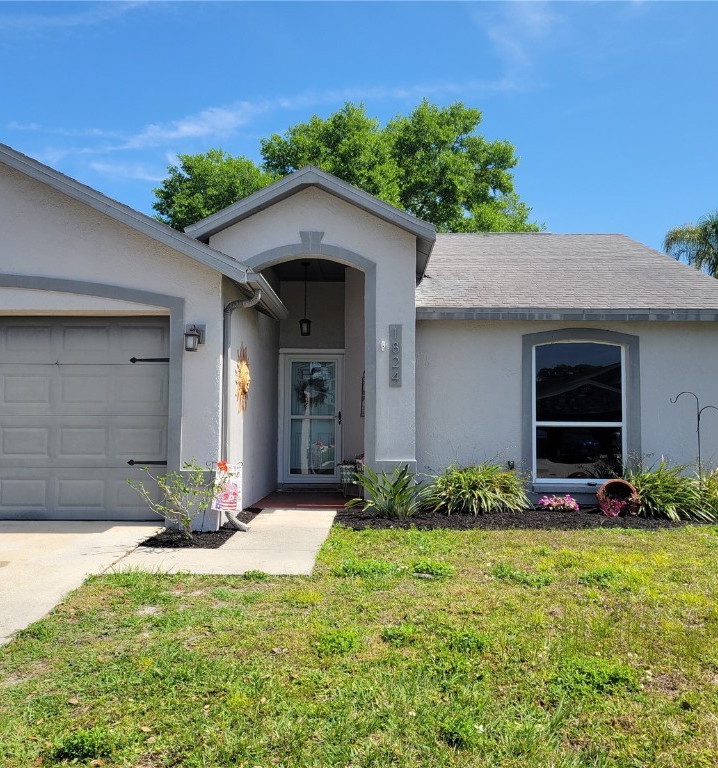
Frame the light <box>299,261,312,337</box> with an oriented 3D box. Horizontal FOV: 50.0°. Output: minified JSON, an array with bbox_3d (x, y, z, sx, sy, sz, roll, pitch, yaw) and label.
[{"bbox_3d":[-0.751,-1.194,10.903,0.177,1.074,0.170,0,-3,1],"label":"light"}]

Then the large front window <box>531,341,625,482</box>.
[{"bbox_3d":[2.869,0.342,10.060,1.195,1.838,0.100,0,-3,1],"label":"large front window"}]

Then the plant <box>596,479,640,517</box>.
[{"bbox_3d":[3.100,1.375,9.343,0.512,0.445,0.480,0,-3,1],"label":"plant"}]

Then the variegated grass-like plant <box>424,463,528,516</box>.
[{"bbox_3d":[1.385,1.269,9.423,1.231,0.636,1.000,0,-3,1],"label":"variegated grass-like plant"}]

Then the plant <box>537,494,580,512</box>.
[{"bbox_3d":[2.438,1.466,9.497,0.511,0.218,0.340,0,-3,1],"label":"plant"}]

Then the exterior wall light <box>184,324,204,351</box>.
[{"bbox_3d":[-1.618,-0.450,7.554,0.160,0.270,0.220,0,-3,1],"label":"exterior wall light"}]

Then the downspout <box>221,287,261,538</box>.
[{"bbox_3d":[-1.180,0.243,7.676,0.387,2.435,0.200,0,-3,1],"label":"downspout"}]

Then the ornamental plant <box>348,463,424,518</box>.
[{"bbox_3d":[0.304,1.227,8.989,0.908,0.637,0.850,0,-3,1],"label":"ornamental plant"}]

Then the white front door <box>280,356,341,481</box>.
[{"bbox_3d":[-0.732,0.534,12.001,0.935,1.991,0.080,0,-3,1],"label":"white front door"}]

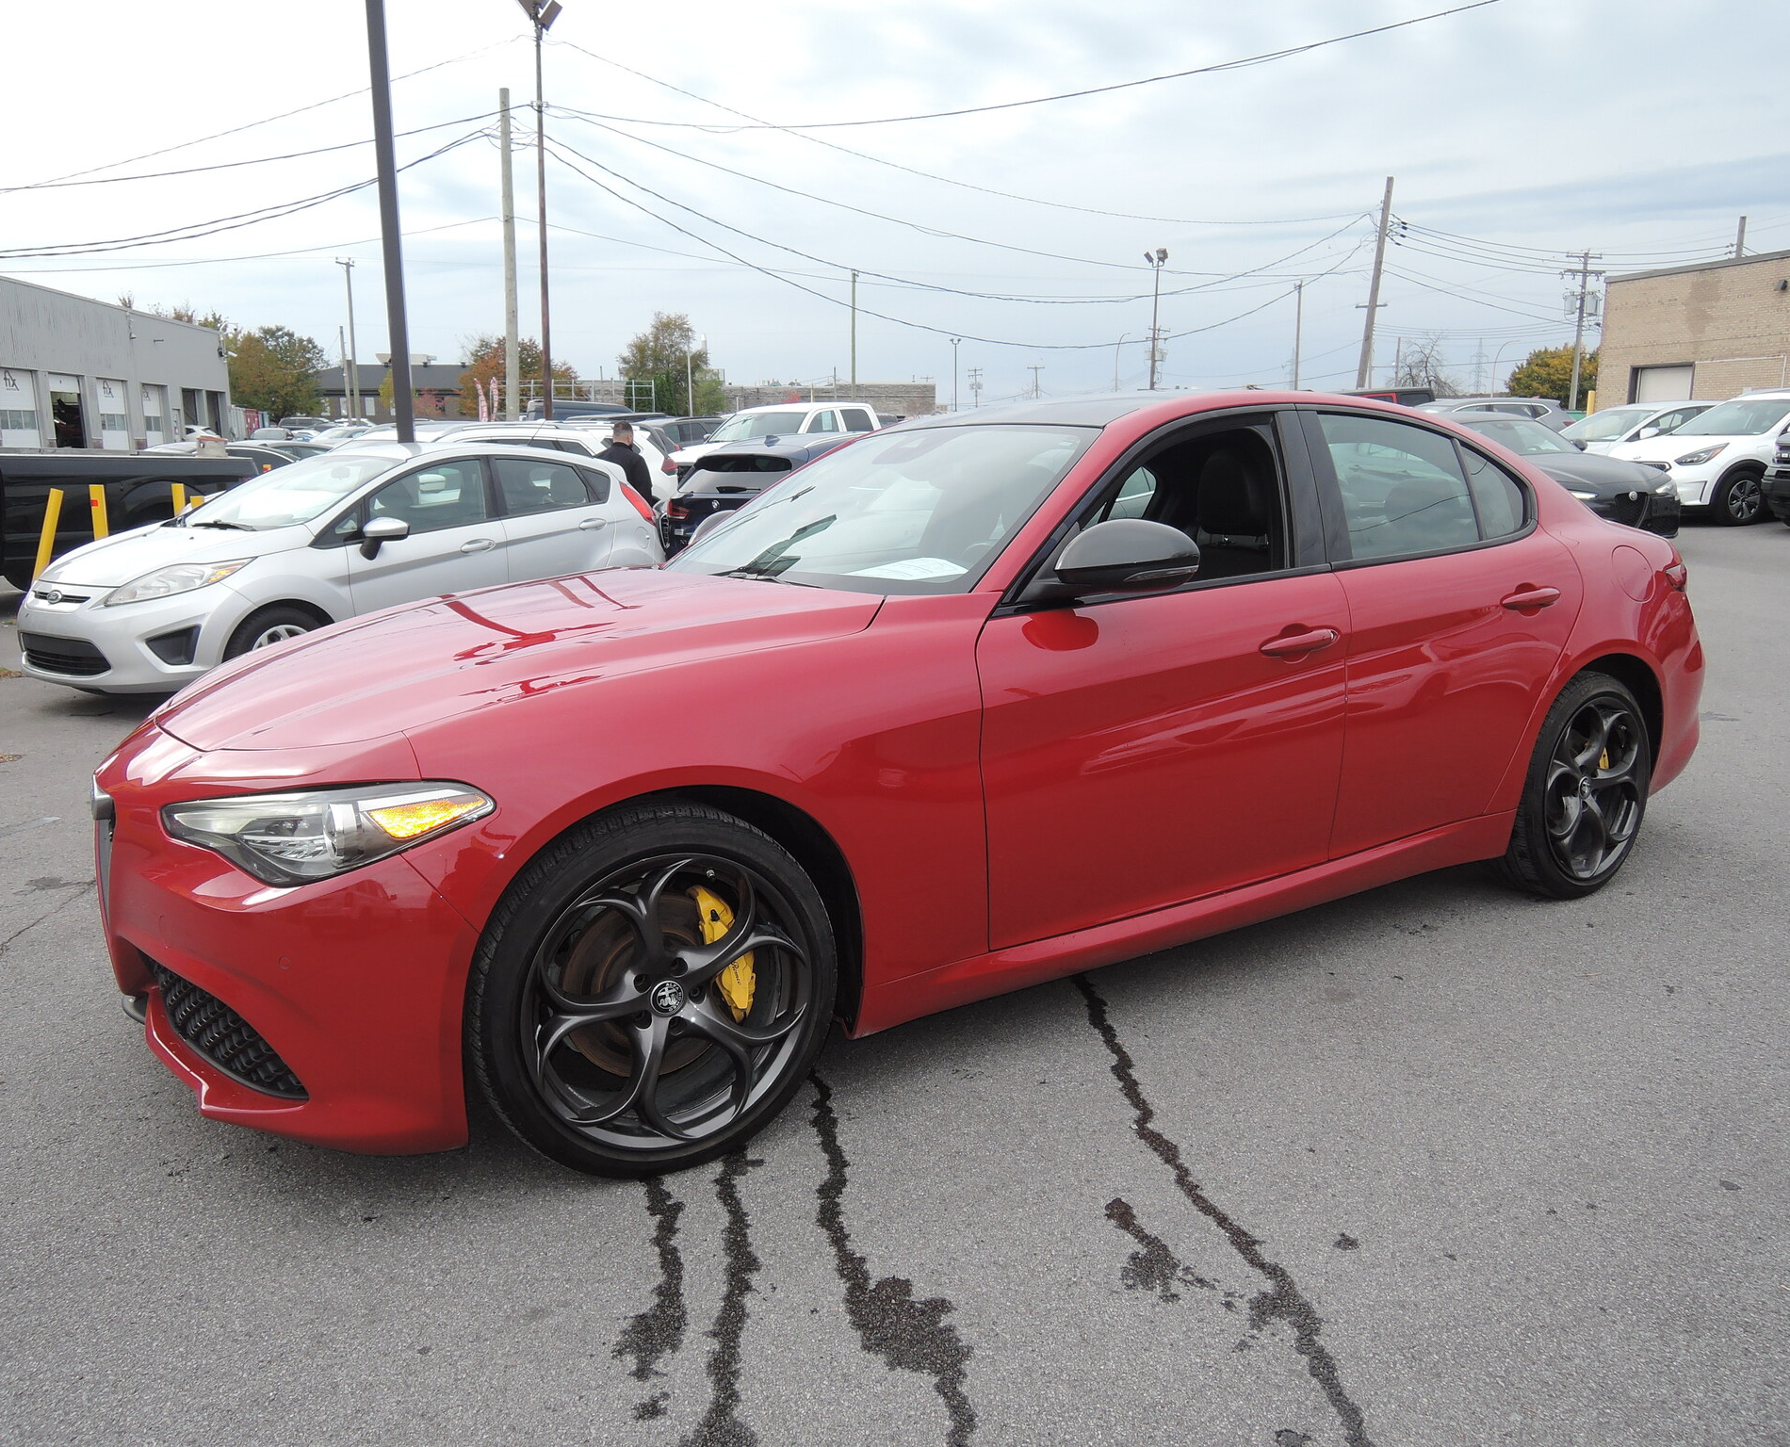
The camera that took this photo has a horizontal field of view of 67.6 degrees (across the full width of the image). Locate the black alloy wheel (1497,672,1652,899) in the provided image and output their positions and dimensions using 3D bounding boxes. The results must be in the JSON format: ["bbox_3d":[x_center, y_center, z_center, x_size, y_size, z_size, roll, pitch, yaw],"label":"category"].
[{"bbox_3d":[1.914,0.168,3.875,0.660,0.660,0.250,-7,13,-33],"label":"black alloy wheel"}]

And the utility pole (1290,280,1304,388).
[{"bbox_3d":[19.806,-16.655,65.937,0.270,9.860,0.270,-1,11,0],"label":"utility pole"}]

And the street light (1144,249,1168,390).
[{"bbox_3d":[9.823,-13.298,50.867,0.750,9.120,0.300,0,11,0],"label":"street light"}]

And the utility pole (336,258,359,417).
[{"bbox_3d":[-28.558,-18.304,70.882,0.300,12.020,1.800,2,11,11],"label":"utility pole"}]

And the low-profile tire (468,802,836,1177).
[{"bbox_3d":[-0.434,0.461,2.391,0.662,0.662,0.232,-7,13,-34],"label":"low-profile tire"}]

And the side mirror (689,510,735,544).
[{"bbox_3d":[-0.542,-0.610,4.164,0.200,0.165,0.245,-7,13,-33],"label":"side mirror"}]

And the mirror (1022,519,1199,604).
[{"bbox_3d":[0.447,-0.334,2.686,0.200,0.165,0.245,-7,13,-33],"label":"mirror"}]

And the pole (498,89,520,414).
[{"bbox_3d":[-9.305,-10.057,32.449,0.300,9.990,0.300,2,11,0],"label":"pole"}]

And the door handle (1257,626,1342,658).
[{"bbox_3d":[0.898,-0.180,2.967,0.235,0.045,0.050,-7,13,-33],"label":"door handle"}]

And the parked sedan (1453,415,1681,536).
[{"bbox_3d":[6.360,-2.720,14.900,1.870,1.436,4.640,-3,11,-17],"label":"parked sedan"}]

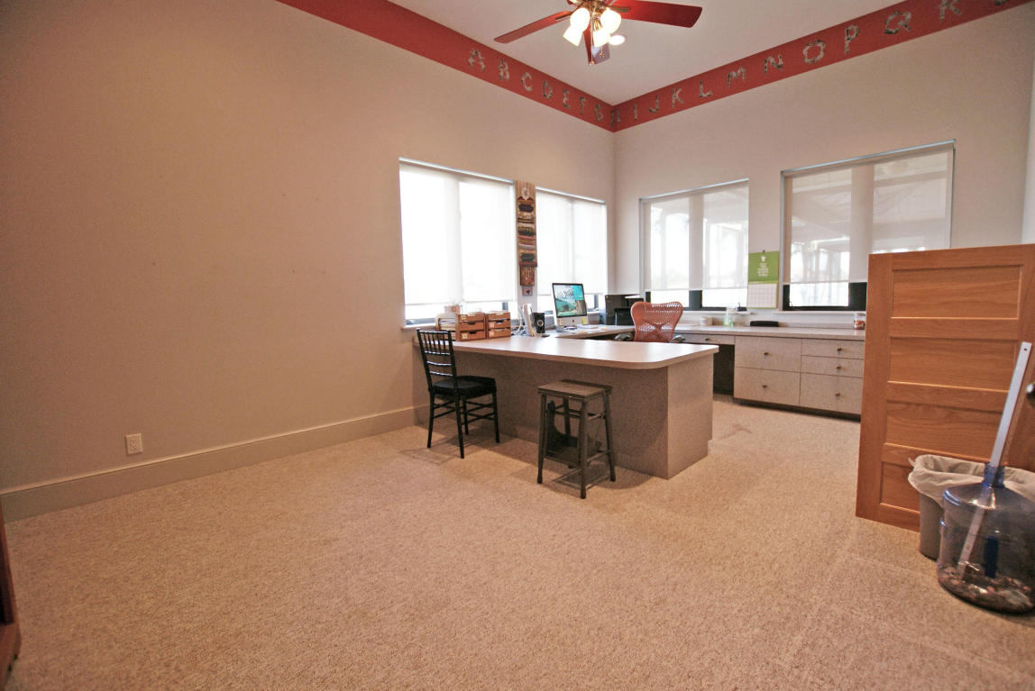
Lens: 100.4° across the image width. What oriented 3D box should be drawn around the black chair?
[{"bbox_3d":[-0.434,0.335,3.345,0.420,0.920,0.500,4,8,41],"label":"black chair"}]

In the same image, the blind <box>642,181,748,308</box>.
[{"bbox_3d":[2.062,-1.163,5.168,0.080,1.380,1.320,-7,8,-42],"label":"blind"}]

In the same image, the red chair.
[{"bbox_3d":[1.287,0.146,4.043,0.630,1.060,0.670,-7,8,-42],"label":"red chair"}]

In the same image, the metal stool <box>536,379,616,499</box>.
[{"bbox_3d":[0.351,0.548,2.646,0.345,0.600,0.375,-7,8,-42],"label":"metal stool"}]

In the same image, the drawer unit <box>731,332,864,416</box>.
[{"bbox_3d":[2.806,0.222,4.170,0.550,0.690,1.123,-7,8,-42],"label":"drawer unit"}]

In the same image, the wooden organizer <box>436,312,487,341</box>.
[{"bbox_3d":[-0.534,-0.181,4.127,0.270,0.250,0.360,-7,8,-42],"label":"wooden organizer"}]

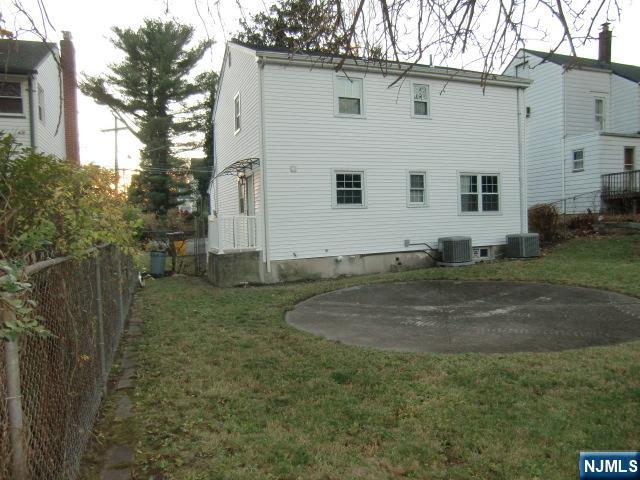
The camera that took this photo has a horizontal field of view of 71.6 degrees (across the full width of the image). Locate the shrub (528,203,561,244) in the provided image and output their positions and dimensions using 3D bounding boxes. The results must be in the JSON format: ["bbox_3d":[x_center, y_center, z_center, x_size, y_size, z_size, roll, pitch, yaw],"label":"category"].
[{"bbox_3d":[8.521,-0.628,16.934,1.500,1.450,1.500,-3,3,-22],"label":"shrub"}]

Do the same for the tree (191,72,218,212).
[{"bbox_3d":[-8.295,-6.440,33.279,3.200,11.760,3.200,-3,3,-22],"label":"tree"}]

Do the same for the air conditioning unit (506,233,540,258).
[{"bbox_3d":[6.494,0.172,14.209,0.670,0.700,0.690,-3,3,-22],"label":"air conditioning unit"}]

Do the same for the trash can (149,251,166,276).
[{"bbox_3d":[-5.279,0.775,14.519,0.540,0.780,0.540,-3,3,-22],"label":"trash can"}]

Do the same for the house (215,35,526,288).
[{"bbox_3d":[1.019,-3.056,17.037,10.000,7.680,8.800,-3,3,-22],"label":"house"}]

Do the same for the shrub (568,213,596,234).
[{"bbox_3d":[10.625,-0.648,18.020,1.200,0.855,1.200,-3,3,-22],"label":"shrub"}]

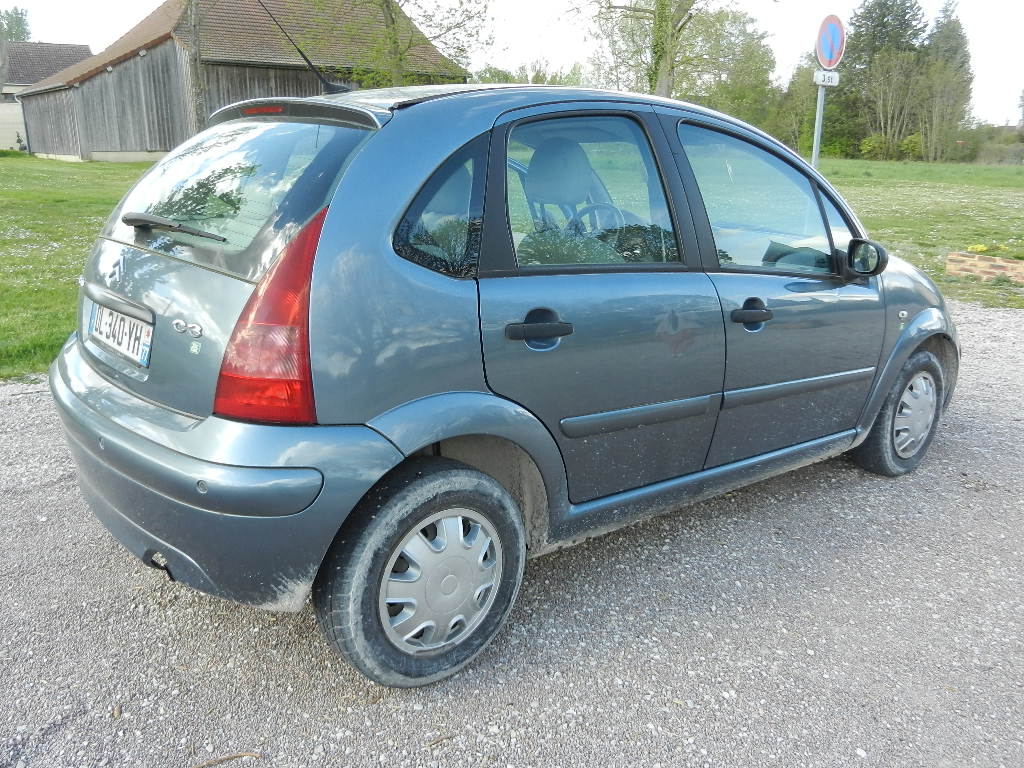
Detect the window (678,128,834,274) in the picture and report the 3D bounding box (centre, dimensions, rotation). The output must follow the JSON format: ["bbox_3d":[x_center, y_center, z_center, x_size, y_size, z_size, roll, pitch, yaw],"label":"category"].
[{"bbox_3d":[0.860,-0.615,2.928,0.780,0.510,0.060,-7,-2,-38],"label":"window"}]

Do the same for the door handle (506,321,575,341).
[{"bbox_3d":[0.082,-0.137,2.210,0.228,0.050,0.055,-5,9,-39],"label":"door handle"}]

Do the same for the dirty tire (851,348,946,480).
[{"bbox_3d":[1.681,0.112,3.751,0.580,0.580,0.180,-11,18,-38],"label":"dirty tire"}]

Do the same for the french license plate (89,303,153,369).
[{"bbox_3d":[-1.062,-0.142,2.322,0.015,0.110,0.520,-2,12,-40],"label":"french license plate"}]

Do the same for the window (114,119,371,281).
[{"bbox_3d":[-0.860,-0.538,2.396,1.180,0.150,0.530,16,65,49],"label":"window"}]

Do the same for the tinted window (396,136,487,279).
[{"bbox_3d":[-0.152,-0.431,2.102,0.350,0.385,0.060,-11,0,-34],"label":"tinted window"}]

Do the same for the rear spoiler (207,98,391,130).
[{"bbox_3d":[-0.676,-0.770,2.494,0.220,0.115,1.140,-11,18,-38],"label":"rear spoiler"}]

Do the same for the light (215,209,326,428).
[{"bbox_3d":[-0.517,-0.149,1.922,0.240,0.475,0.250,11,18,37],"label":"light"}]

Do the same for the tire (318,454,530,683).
[{"bbox_3d":[-0.224,0.486,2.239,0.580,0.580,0.180,-11,18,-38],"label":"tire"}]

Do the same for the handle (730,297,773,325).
[{"bbox_3d":[0.788,-0.237,2.796,0.222,0.080,0.060,-6,10,-39],"label":"handle"}]

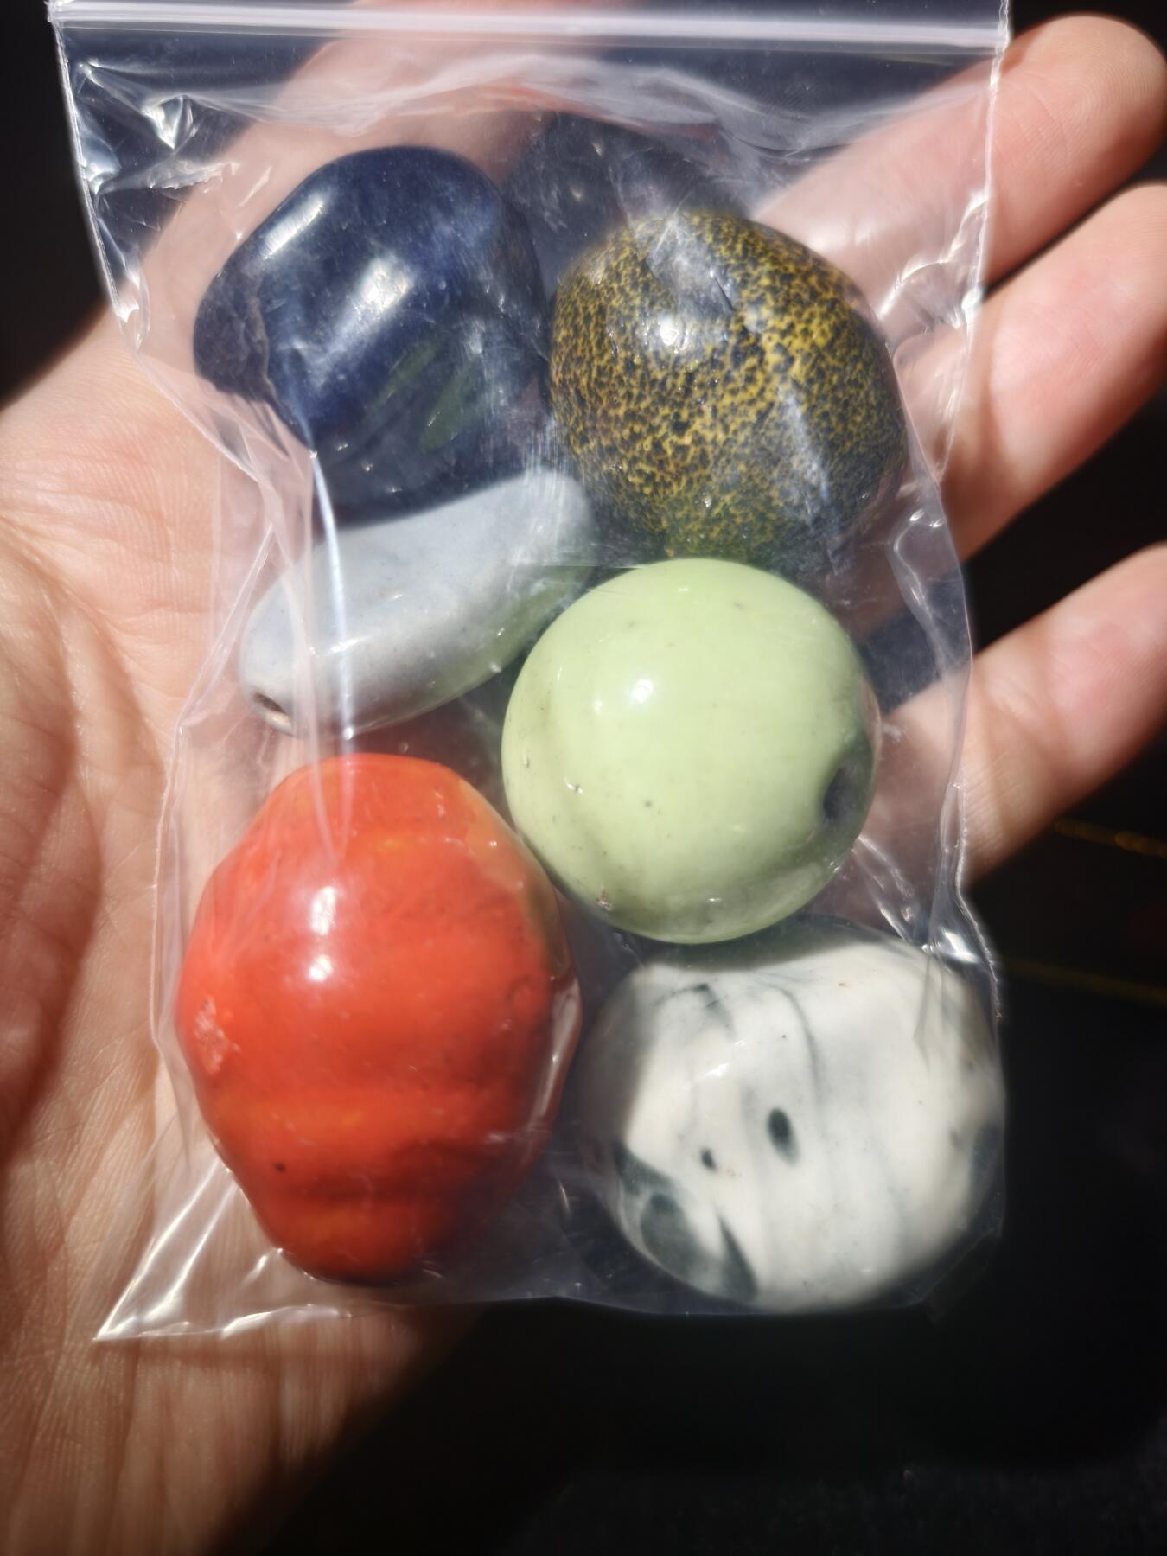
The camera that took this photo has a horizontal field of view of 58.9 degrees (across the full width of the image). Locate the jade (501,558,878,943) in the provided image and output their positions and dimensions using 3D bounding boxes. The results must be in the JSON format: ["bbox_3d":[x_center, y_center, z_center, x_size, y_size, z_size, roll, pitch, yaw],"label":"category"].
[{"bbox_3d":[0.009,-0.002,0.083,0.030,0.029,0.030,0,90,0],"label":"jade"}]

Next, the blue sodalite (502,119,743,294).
[{"bbox_3d":[0.004,-0.054,0.102,0.027,0.023,0.025,0,90,0],"label":"blue sodalite"}]

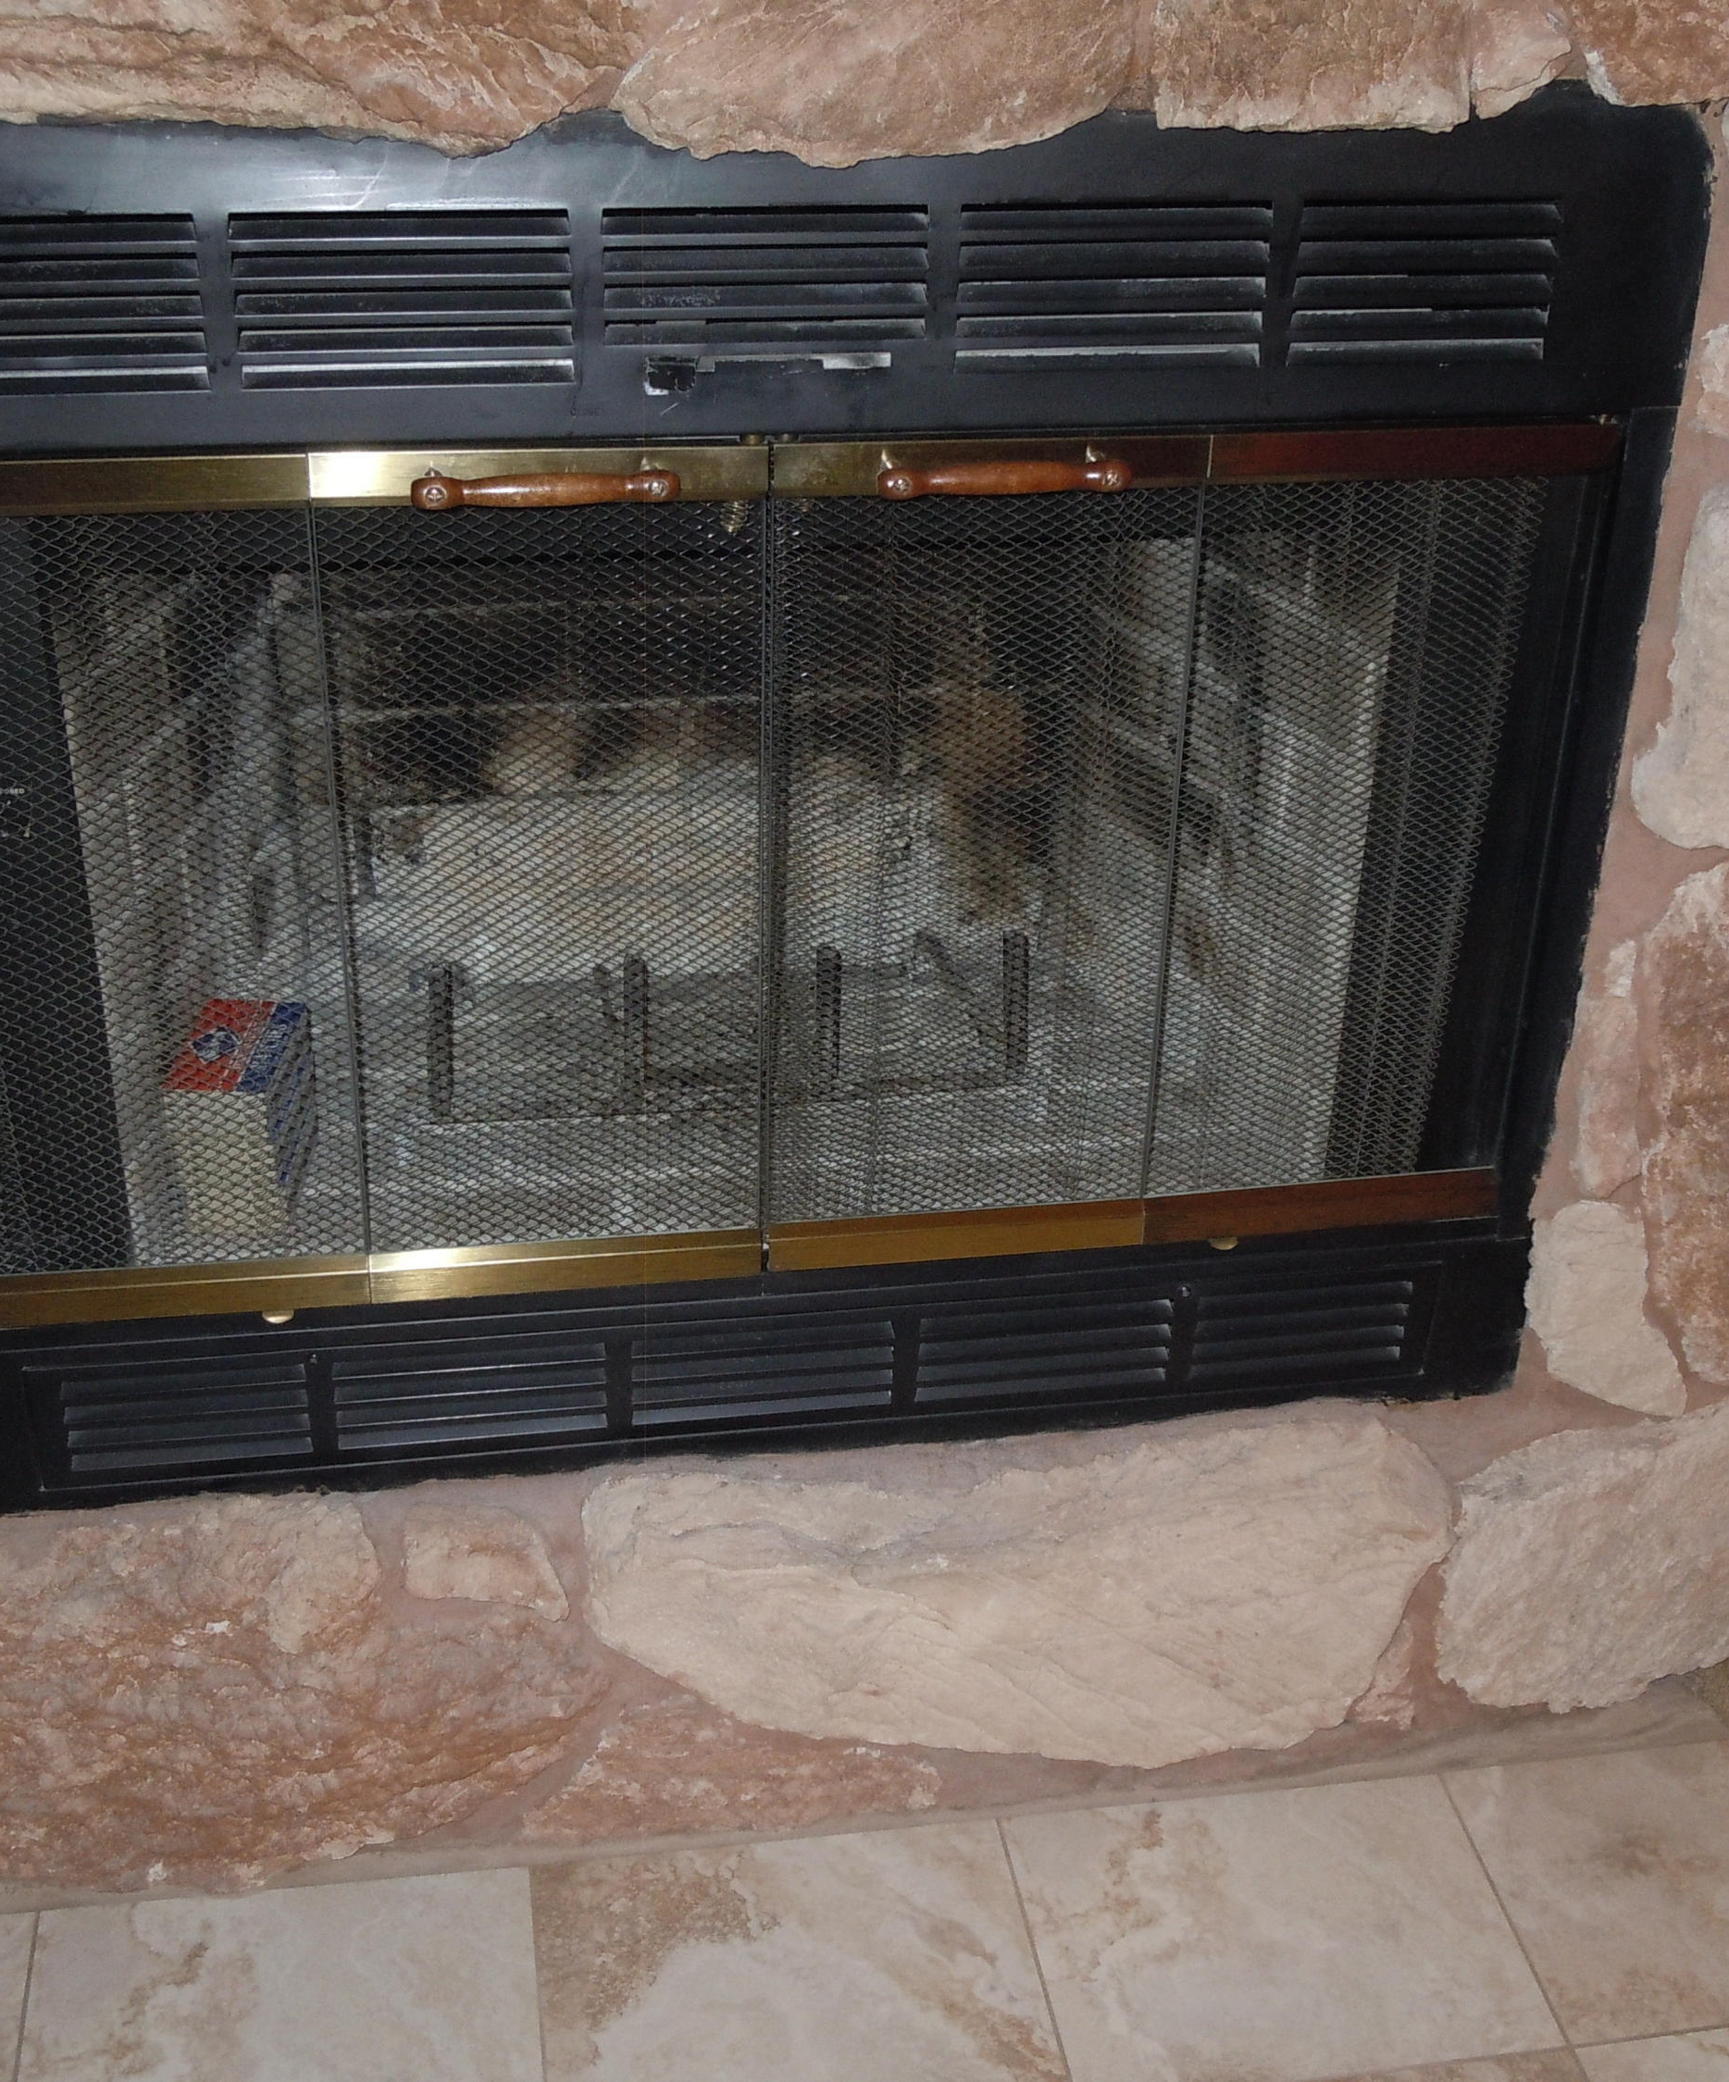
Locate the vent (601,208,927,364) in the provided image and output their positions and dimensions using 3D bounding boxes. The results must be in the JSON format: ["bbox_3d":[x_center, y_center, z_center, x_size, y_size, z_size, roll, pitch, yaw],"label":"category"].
[{"bbox_3d":[-0.050,-0.388,1.358,0.166,0.080,0.018,-3,29,-9],"label":"vent"}]

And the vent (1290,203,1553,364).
[{"bbox_3d":[0.298,-0.406,1.415,0.148,0.086,0.018,-3,29,-9],"label":"vent"}]

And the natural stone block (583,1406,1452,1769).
[{"bbox_3d":[0.101,0.364,1.705,0.552,0.242,0.095,-3,28,-9],"label":"natural stone block"}]

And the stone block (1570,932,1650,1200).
[{"bbox_3d":[0.466,0.012,1.664,0.055,0.174,0.060,-3,29,-9],"label":"stone block"}]

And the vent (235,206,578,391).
[{"bbox_3d":[-0.225,-0.364,1.301,0.163,0.086,0.018,-3,28,-9],"label":"vent"}]

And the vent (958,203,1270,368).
[{"bbox_3d":[0.127,-0.386,1.355,0.164,0.085,0.018,-3,28,-9],"label":"vent"}]

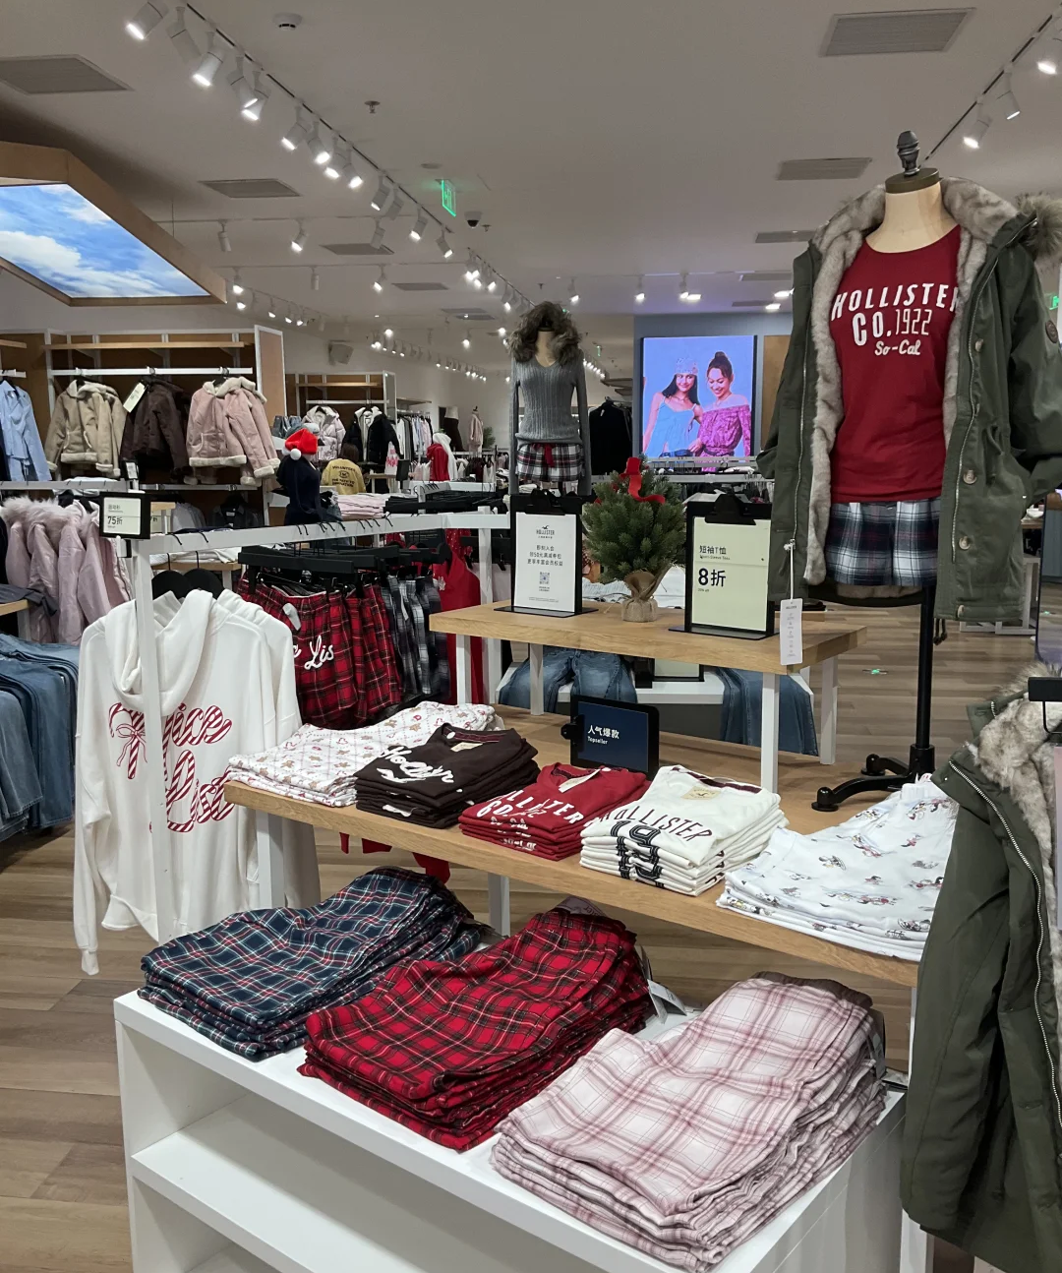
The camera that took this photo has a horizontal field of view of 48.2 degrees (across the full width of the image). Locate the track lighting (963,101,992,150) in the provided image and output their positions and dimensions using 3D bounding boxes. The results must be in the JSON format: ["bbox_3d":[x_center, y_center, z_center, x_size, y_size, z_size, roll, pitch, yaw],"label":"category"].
[{"bbox_3d":[2.221,-2.540,5.903,0.144,0.201,0.078,-2,9,-7],"label":"track lighting"}]

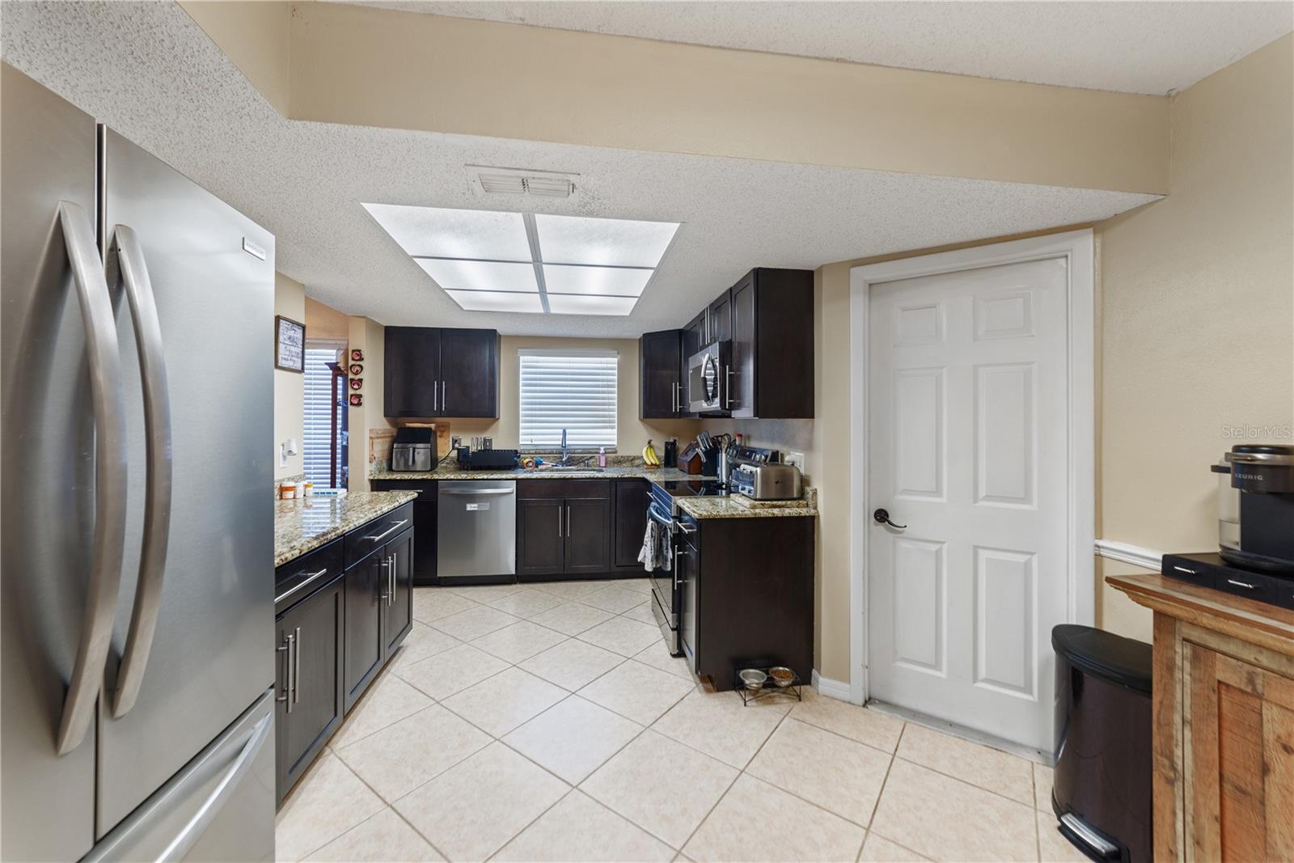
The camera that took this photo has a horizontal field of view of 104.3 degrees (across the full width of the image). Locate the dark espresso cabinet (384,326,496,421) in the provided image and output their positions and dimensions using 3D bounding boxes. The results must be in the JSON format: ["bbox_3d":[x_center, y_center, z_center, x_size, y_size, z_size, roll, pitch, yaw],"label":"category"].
[{"bbox_3d":[-1.761,-0.493,4.400,0.887,0.753,0.345,0,1,-9],"label":"dark espresso cabinet"}]

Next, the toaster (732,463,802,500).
[{"bbox_3d":[0.673,0.272,2.820,0.280,0.180,0.265,0,1,-9],"label":"toaster"}]

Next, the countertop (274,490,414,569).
[{"bbox_3d":[-1.615,0.412,2.135,0.718,0.037,1.930,0,1,-9],"label":"countertop"}]

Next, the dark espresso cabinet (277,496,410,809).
[{"bbox_3d":[-1.594,0.874,2.131,0.628,0.884,1.722,0,1,-8],"label":"dark espresso cabinet"}]

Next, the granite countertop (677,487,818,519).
[{"bbox_3d":[0.529,0.374,2.726,0.655,0.123,0.430,0,1,-8],"label":"granite countertop"}]

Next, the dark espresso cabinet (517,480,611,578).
[{"bbox_3d":[-0.730,0.816,4.494,0.762,0.860,0.620,0,1,-8],"label":"dark espresso cabinet"}]

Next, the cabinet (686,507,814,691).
[{"bbox_3d":[0.519,0.870,2.700,0.630,0.880,0.315,0,1,-9],"label":"cabinet"}]

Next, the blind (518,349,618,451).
[{"bbox_3d":[-0.732,-0.292,4.713,0.923,0.925,0.060,0,1,-9],"label":"blind"}]

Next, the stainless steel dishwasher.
[{"bbox_3d":[-1.415,0.804,4.371,0.605,0.820,0.610,0,1,-8],"label":"stainless steel dishwasher"}]

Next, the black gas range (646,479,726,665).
[{"bbox_3d":[0.409,0.772,3.330,0.670,1.060,0.760,0,1,-8],"label":"black gas range"}]

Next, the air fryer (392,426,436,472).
[{"bbox_3d":[-1.977,0.160,4.315,0.305,0.340,0.350,0,1,-9],"label":"air fryer"}]

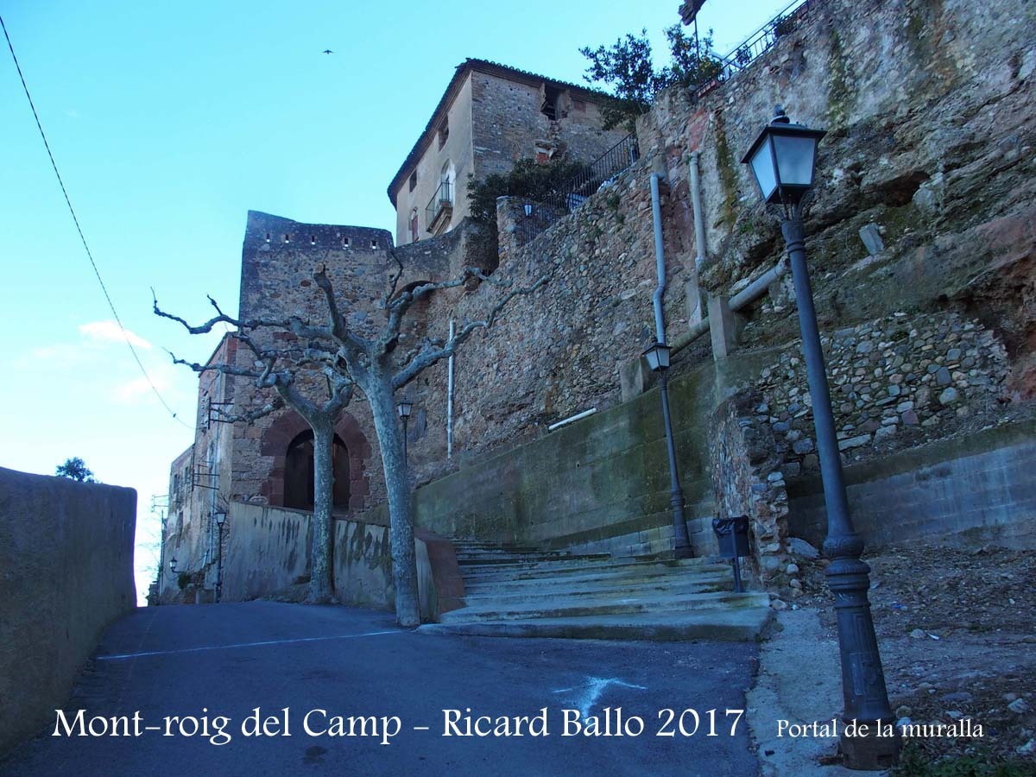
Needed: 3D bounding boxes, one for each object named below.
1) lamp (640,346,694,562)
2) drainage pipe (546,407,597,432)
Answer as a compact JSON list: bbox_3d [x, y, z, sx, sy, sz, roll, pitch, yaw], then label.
[{"bbox_3d":[2.694,1.067,14.900,0.420,4.000,0.420,4,-17,-22],"label":"lamp"},{"bbox_3d":[1.205,0.700,18.775,0.090,0.090,2.130,5,-16,-25],"label":"drainage pipe"}]

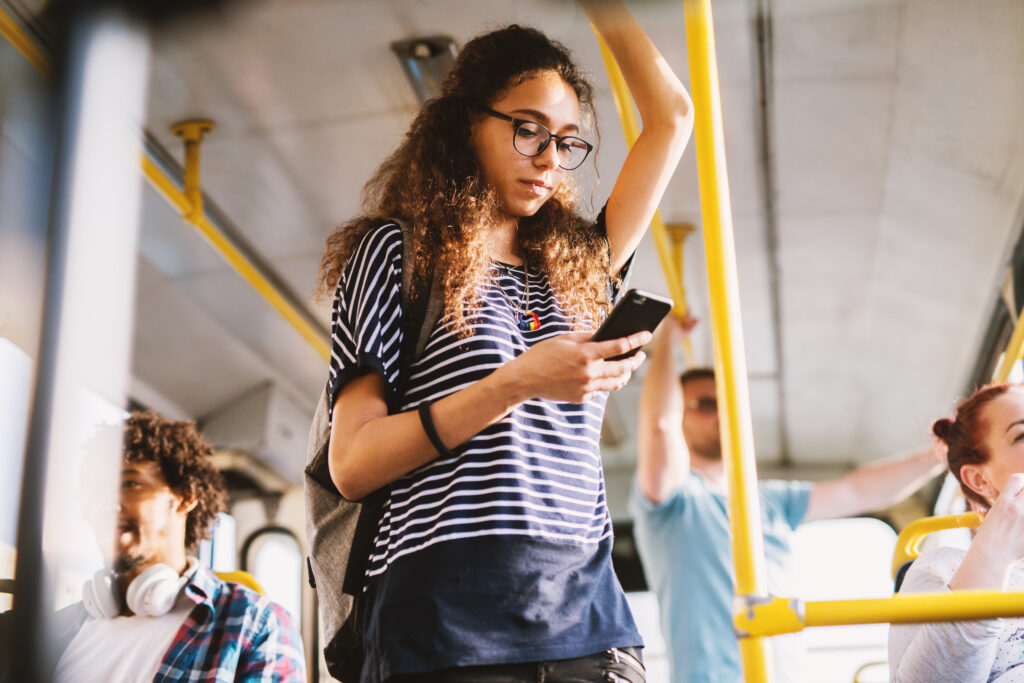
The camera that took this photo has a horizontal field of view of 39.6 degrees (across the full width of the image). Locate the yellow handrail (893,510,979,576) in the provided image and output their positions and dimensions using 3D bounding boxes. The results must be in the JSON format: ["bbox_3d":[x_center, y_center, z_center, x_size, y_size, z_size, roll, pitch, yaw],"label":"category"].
[{"bbox_3d":[0.819,0.331,2.324,0.380,0.110,0.065,-6,-24,11],"label":"yellow handrail"}]

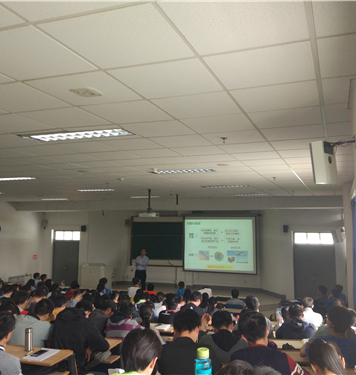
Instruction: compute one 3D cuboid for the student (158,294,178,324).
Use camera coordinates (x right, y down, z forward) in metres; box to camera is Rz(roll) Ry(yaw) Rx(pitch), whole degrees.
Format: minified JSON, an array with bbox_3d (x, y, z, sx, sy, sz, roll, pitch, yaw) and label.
[{"bbox_3d":[-0.147,2.297,6.417,0.500,1.200,0.720,-1,-5,21],"label":"student"}]

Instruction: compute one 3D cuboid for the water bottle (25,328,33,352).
[{"bbox_3d":[-1.291,1.322,3.500,0.067,0.200,0.067,-1,-5,21],"label":"water bottle"}]

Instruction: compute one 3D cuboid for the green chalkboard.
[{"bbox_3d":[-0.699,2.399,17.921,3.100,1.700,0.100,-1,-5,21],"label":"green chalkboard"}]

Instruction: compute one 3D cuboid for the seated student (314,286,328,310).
[{"bbox_3d":[3.413,2.987,9.603,0.500,1.280,0.720,1,-5,-1],"label":"seated student"}]

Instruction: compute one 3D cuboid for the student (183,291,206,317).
[{"bbox_3d":[0.264,2.436,6.945,0.500,1.250,0.720,-1,-5,21],"label":"student"}]

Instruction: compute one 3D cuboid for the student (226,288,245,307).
[{"bbox_3d":[1.371,3.071,9.634,0.500,1.260,0.720,-1,-5,21],"label":"student"}]

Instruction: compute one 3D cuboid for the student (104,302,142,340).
[{"bbox_3d":[-0.638,1.969,4.807,0.500,1.180,0.720,-1,-5,21],"label":"student"}]

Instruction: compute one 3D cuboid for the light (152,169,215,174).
[{"bbox_3d":[0.092,-0.282,7.050,1.200,0.080,0.300,-2,-5,21],"label":"light"}]

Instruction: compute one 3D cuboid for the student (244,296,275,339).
[{"bbox_3d":[1.085,2.150,5.576,0.500,1.280,0.720,-1,-5,21],"label":"student"}]

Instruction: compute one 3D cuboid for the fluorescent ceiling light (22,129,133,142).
[{"bbox_3d":[-1.044,-0.543,4.220,1.200,0.080,0.300,-2,-5,21],"label":"fluorescent ceiling light"}]

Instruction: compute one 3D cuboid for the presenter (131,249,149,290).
[{"bbox_3d":[-1.249,2.883,13.324,0.560,1.710,0.420,-2,-5,21],"label":"presenter"}]

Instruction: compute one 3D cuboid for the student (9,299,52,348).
[{"bbox_3d":[-1.502,1.754,4.192,0.500,1.180,0.720,-2,-5,26],"label":"student"}]

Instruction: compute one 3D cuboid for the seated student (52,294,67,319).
[{"bbox_3d":[-1.532,1.964,5.150,0.500,1.180,0.720,-1,-5,16],"label":"seated student"}]

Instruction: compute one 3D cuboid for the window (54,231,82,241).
[{"bbox_3d":[-4.648,2.032,17.009,1.370,0.430,0.100,-2,-5,21],"label":"window"}]

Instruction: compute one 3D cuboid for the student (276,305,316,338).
[{"bbox_3d":[1.554,2.174,5.284,0.500,1.250,0.720,-1,-5,21],"label":"student"}]

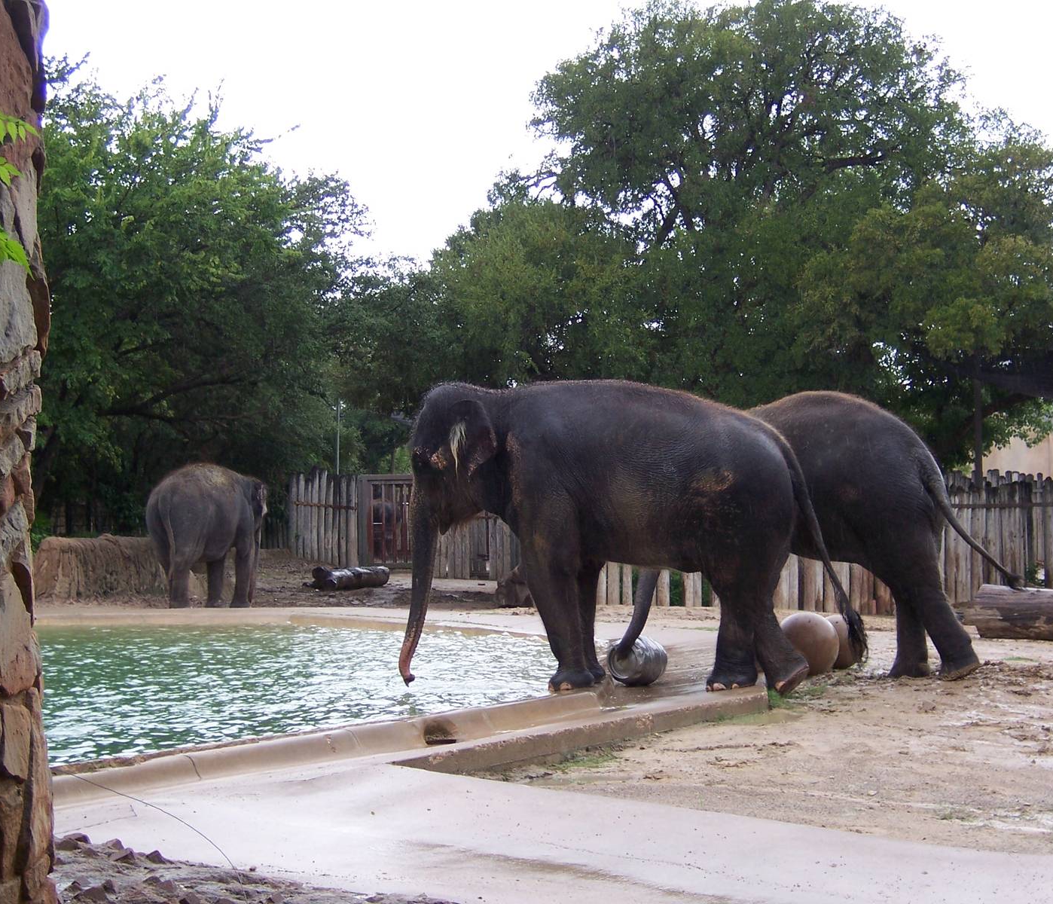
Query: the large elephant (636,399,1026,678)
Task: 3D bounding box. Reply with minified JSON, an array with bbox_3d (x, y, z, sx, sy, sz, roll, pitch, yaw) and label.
[{"bbox_3d":[2.572,0.718,18.200,3.300,2.440,1.300,0,-2,12],"label":"large elephant"}]

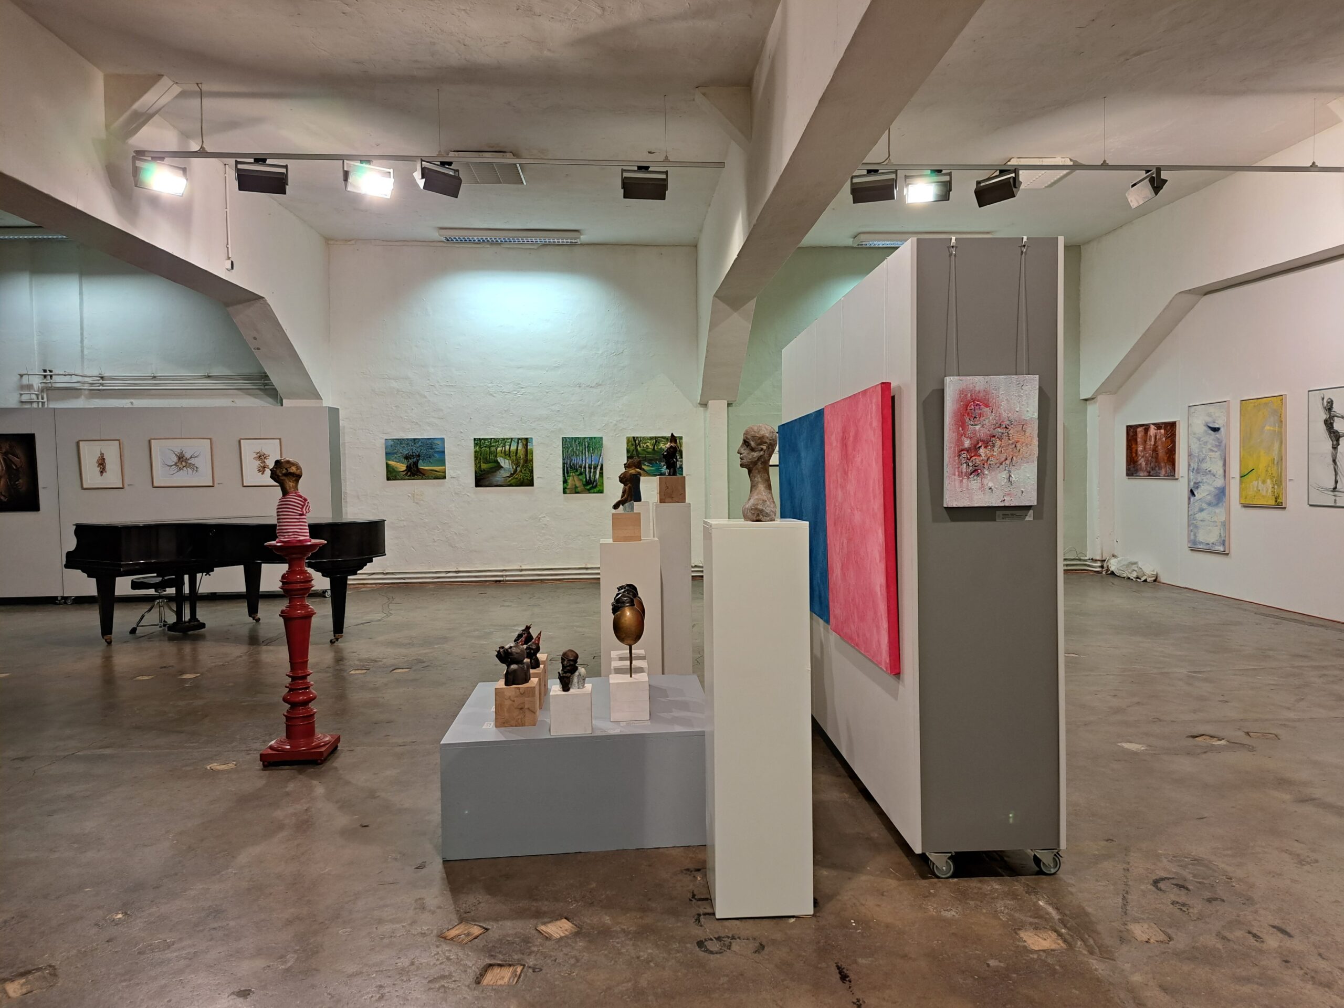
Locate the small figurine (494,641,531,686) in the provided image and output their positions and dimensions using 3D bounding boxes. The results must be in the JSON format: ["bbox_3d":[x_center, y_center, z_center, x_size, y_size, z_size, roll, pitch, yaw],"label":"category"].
[{"bbox_3d":[-0.605,0.611,3.555,0.120,0.160,0.100,-2,2,-25],"label":"small figurine"}]

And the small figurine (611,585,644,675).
[{"bbox_3d":[-0.170,0.509,3.641,0.130,0.345,0.125,-1,2,-11],"label":"small figurine"}]

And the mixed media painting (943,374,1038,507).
[{"bbox_3d":[1.038,-0.205,3.030,0.302,0.425,0.030,-1,4,-2],"label":"mixed media painting"}]

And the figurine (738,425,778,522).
[{"bbox_3d":[0.274,-0.099,2.988,0.124,0.300,0.115,-1,2,-3],"label":"figurine"}]

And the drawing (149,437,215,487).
[{"bbox_3d":[-5.286,-0.442,10.067,0.675,0.535,0.030,-1,5,-4],"label":"drawing"}]

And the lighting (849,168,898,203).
[{"bbox_3d":[1.673,-2.622,7.695,0.371,0.235,0.170,0,2,19],"label":"lighting"}]

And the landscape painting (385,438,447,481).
[{"bbox_3d":[-3.080,-0.536,11.201,0.720,0.498,0.030,-1,4,-4],"label":"landscape painting"}]

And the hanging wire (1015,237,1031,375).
[{"bbox_3d":[1.132,-0.636,3.002,0.050,0.440,0.020,-1,2,-3],"label":"hanging wire"}]

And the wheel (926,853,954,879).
[{"bbox_3d":[0.902,1.218,3.136,0.084,0.086,0.042,-1,2,0],"label":"wheel"}]

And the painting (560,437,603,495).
[{"bbox_3d":[-1.176,-0.501,12.281,0.540,0.750,0.030,-1,2,-3],"label":"painting"}]

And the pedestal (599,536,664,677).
[{"bbox_3d":[-0.218,0.702,4.985,0.310,1.017,0.300,-1,2,-3],"label":"pedestal"}]

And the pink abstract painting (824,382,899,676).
[{"bbox_3d":[0.731,0.068,3.684,0.035,1.000,0.990,-1,2,-3],"label":"pink abstract painting"}]

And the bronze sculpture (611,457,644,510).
[{"bbox_3d":[-0.239,-0.104,5.000,0.160,0.297,0.130,-1,2,0],"label":"bronze sculpture"}]

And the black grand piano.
[{"bbox_3d":[-3.728,0.645,7.801,2.250,0.990,1.490,1,3,34],"label":"black grand piano"}]

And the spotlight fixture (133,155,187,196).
[{"bbox_3d":[-3.756,-2.412,6.838,0.335,0.195,0.155,-3,3,-41],"label":"spotlight fixture"}]

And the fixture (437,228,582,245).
[{"bbox_3d":[-1.925,-3.209,11.163,1.661,0.107,0.233,-1,2,-9],"label":"fixture"}]

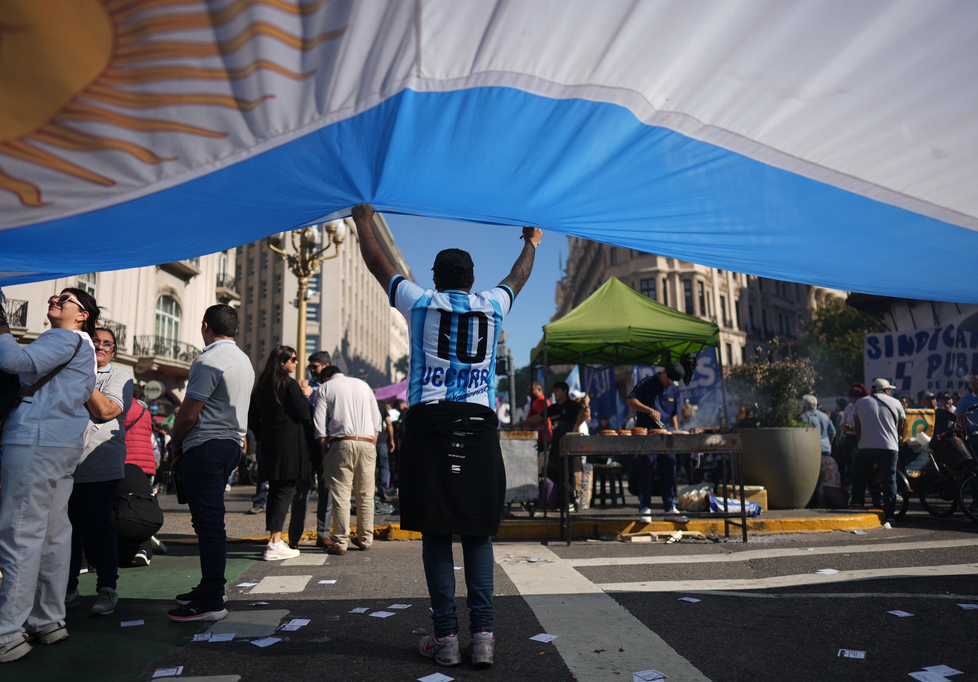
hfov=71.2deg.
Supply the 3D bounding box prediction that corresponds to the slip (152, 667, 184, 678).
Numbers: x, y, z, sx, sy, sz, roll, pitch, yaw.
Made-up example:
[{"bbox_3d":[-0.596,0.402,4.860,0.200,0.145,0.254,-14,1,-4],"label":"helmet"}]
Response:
[{"bbox_3d":[-1.299,1.339,2.765,0.108,0.004,0.108,3,-9,-18],"label":"slip"}]

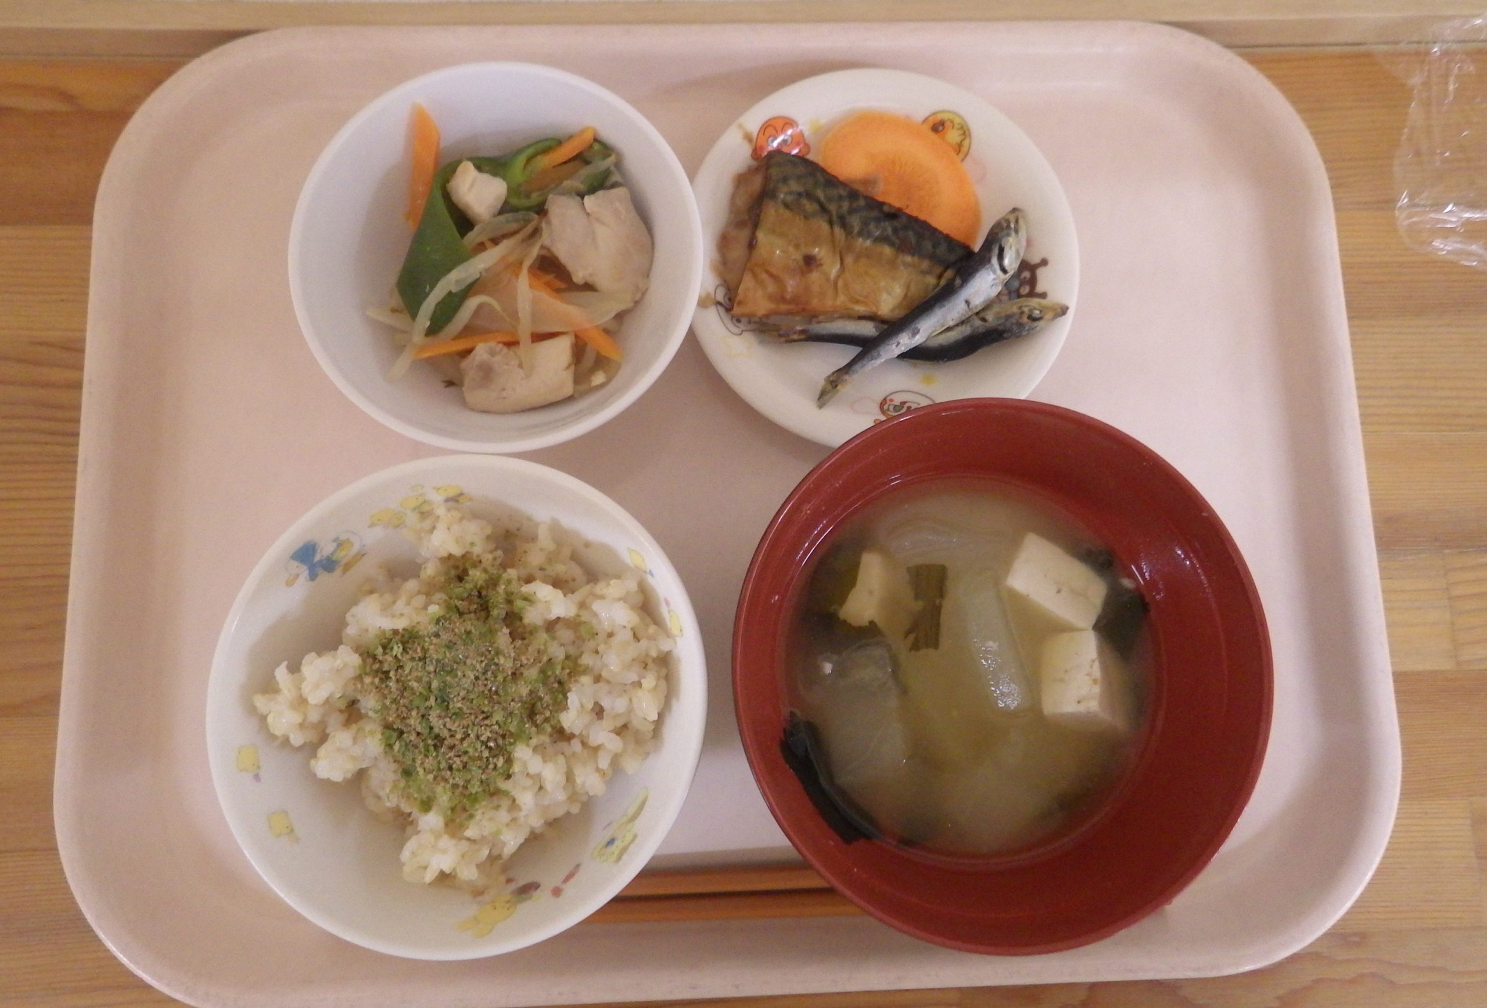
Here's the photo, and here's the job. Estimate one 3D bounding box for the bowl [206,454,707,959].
[{"bbox_3d":[-0.067,0.049,0.275,0.115,0.055,0.115,0,81,-2],"label":"bowl"}]

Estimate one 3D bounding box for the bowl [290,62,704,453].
[{"bbox_3d":[-0.064,-0.061,0.297,0.105,0.048,0.105,-1,81,-2],"label":"bowl"}]

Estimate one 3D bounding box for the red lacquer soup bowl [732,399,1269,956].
[{"bbox_3d":[0.058,0.041,0.276,0.123,0.066,0.123,0,81,-2],"label":"red lacquer soup bowl"}]

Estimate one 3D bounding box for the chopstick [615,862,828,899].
[{"bbox_3d":[0.008,0.102,0.294,0.220,0.007,0.007,-1,81,-2],"label":"chopstick"}]

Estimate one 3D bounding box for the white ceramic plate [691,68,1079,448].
[{"bbox_3d":[0.039,-0.069,0.317,0.115,0.020,0.115,0,81,-2],"label":"white ceramic plate"}]

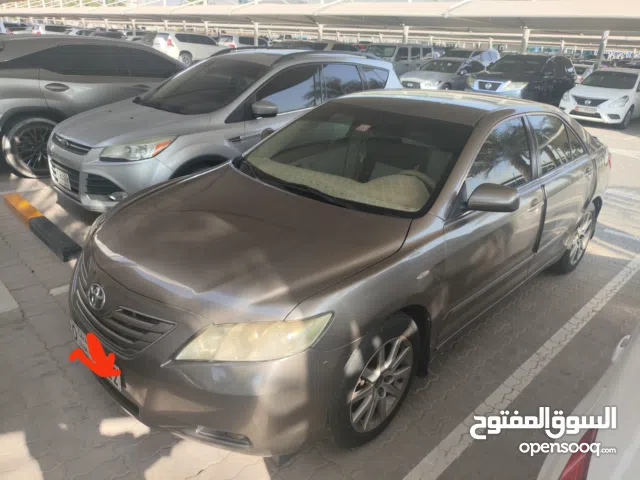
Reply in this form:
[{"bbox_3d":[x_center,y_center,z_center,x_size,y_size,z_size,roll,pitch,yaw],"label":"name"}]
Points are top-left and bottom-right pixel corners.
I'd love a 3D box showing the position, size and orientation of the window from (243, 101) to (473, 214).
[{"bbox_3d":[0.169,-0.560,2.651,1.440,0.110,0.840,25,61,40],"label":"window"}]

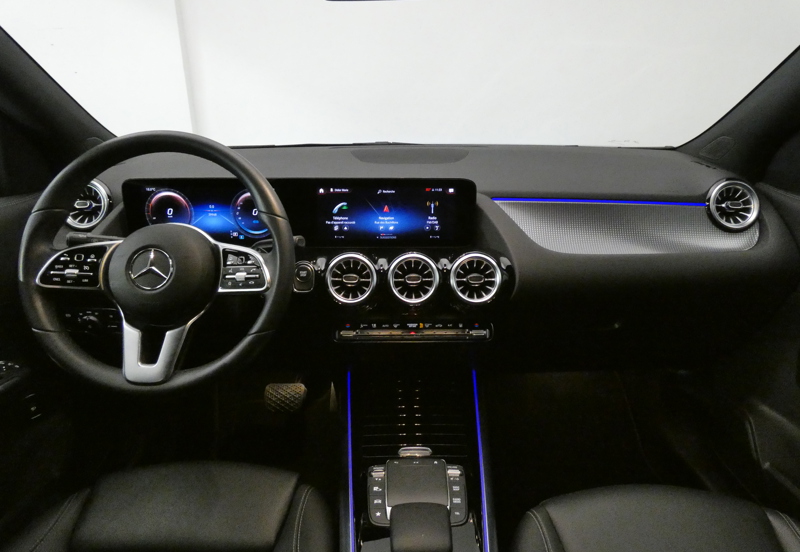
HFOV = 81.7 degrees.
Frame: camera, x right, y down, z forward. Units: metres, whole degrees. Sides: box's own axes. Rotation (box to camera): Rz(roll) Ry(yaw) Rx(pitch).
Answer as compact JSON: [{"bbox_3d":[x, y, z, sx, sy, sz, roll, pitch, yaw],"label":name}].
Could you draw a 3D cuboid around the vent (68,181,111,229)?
[{"bbox_3d":[-0.555,-0.124,0.815,0.086,0.086,0.040,0,3,-6],"label":"vent"}]

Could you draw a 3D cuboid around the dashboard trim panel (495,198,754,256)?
[{"bbox_3d":[0.398,-0.089,0.830,0.435,0.100,0.080,0,0,7],"label":"dashboard trim panel"}]

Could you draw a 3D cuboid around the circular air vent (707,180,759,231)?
[{"bbox_3d":[0.589,-0.124,0.815,0.086,0.086,0.040,0,3,6],"label":"circular air vent"}]

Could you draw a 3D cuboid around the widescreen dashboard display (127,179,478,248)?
[{"bbox_3d":[-0.177,-0.112,0.815,0.618,0.119,0.030,0,2,0],"label":"widescreen dashboard display"}]

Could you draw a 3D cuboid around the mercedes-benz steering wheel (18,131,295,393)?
[{"bbox_3d":[-0.338,-0.019,0.662,0.373,0.367,0.085,0,-5,0],"label":"mercedes-benz steering wheel"}]

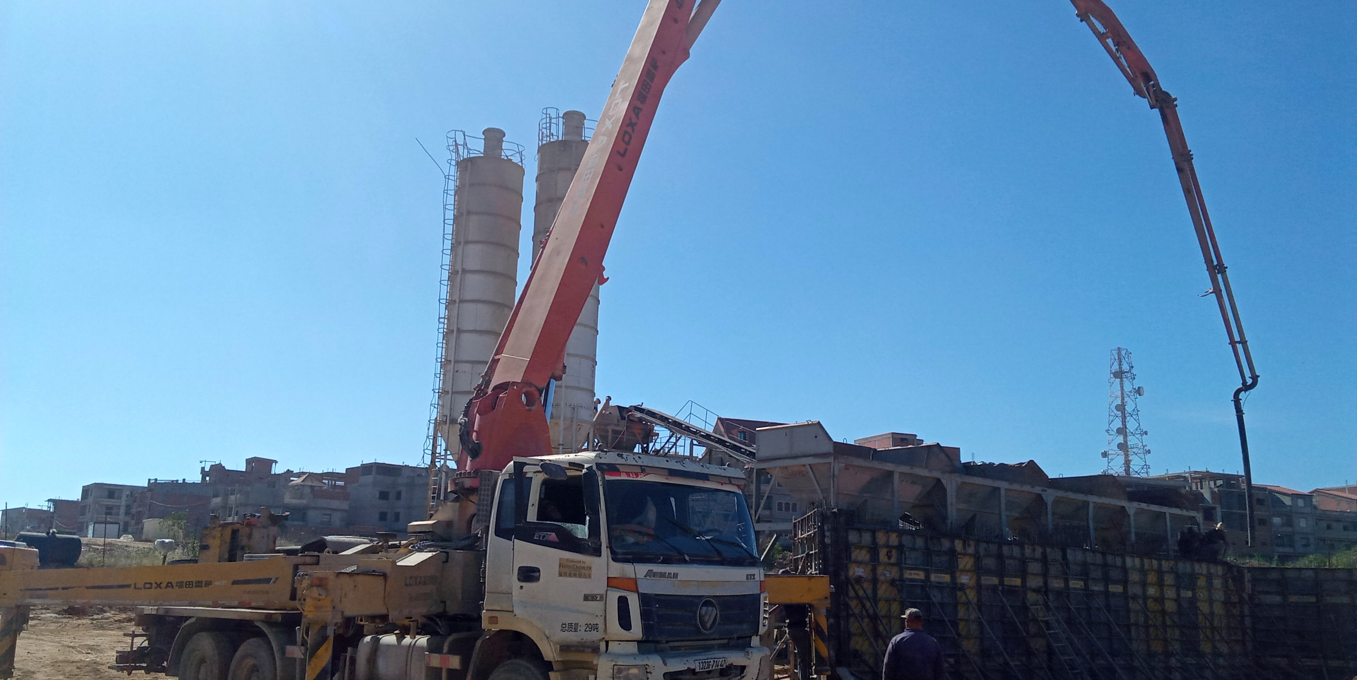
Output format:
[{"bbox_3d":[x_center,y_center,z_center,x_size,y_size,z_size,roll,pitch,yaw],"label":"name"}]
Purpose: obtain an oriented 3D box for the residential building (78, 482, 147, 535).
[{"bbox_3d":[-100.226,30.863,194.697,8.600,9.400,9.500,11,-17,-34],"label":"residential building"}]

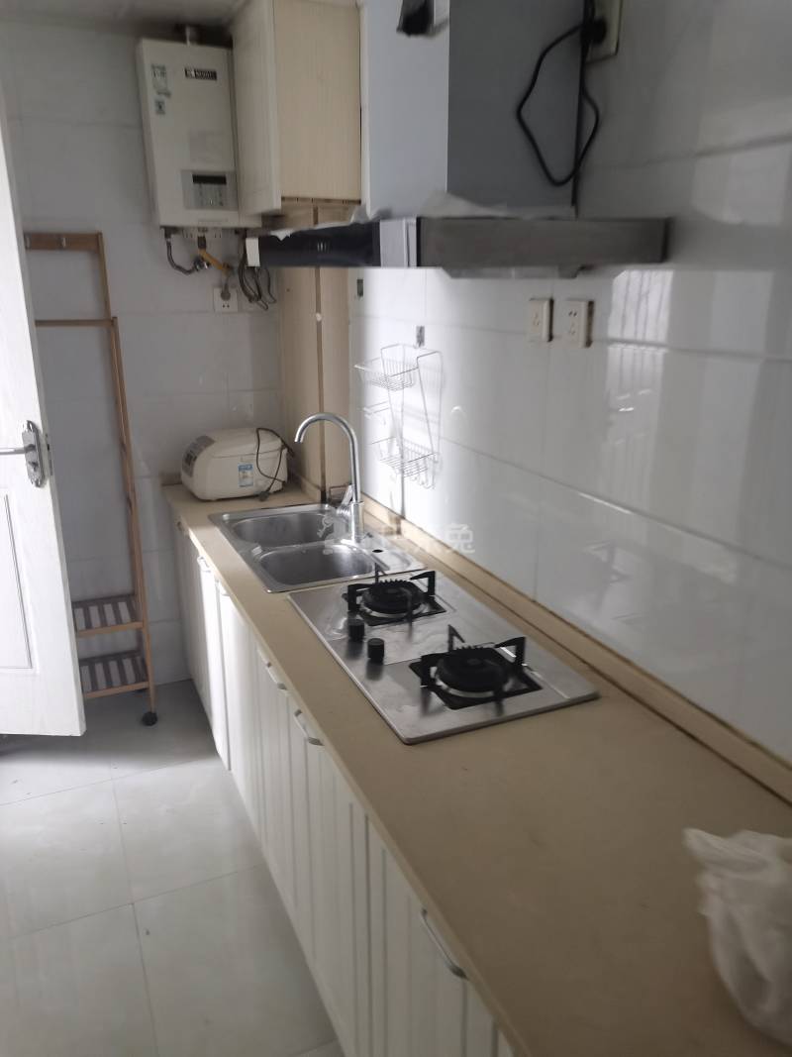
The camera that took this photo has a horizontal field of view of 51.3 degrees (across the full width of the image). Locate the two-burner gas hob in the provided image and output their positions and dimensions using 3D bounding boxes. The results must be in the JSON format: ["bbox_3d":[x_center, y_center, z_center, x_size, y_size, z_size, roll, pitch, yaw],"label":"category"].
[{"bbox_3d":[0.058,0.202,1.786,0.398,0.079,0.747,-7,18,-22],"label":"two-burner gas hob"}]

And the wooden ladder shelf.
[{"bbox_3d":[-1.218,-0.110,2.841,0.599,1.742,0.319,-7,18,-22],"label":"wooden ladder shelf"}]

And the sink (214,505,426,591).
[{"bbox_3d":[-0.275,0.121,2.567,0.448,0.200,0.770,-8,19,-22],"label":"sink"}]

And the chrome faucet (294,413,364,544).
[{"bbox_3d":[-0.193,-0.149,2.448,0.210,0.403,0.060,-8,19,-22],"label":"chrome faucet"}]

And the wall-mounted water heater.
[{"bbox_3d":[-0.666,-1.319,2.815,0.349,0.548,0.165,-7,18,-22],"label":"wall-mounted water heater"}]

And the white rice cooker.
[{"bbox_3d":[-0.591,-0.251,3.038,0.381,0.227,0.278,-7,18,-22],"label":"white rice cooker"}]

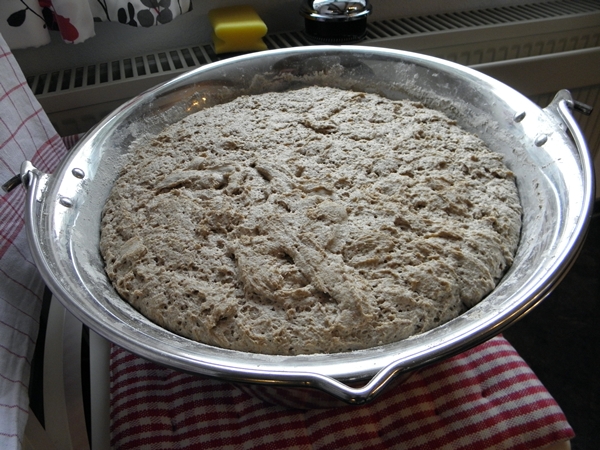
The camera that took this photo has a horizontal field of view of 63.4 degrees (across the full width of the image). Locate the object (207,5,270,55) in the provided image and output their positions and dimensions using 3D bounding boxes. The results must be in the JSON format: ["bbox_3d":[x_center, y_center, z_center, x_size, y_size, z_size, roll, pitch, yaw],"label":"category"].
[{"bbox_3d":[-0.090,-0.280,0.702,0.072,0.046,0.089,-11,41,-10],"label":"object"}]

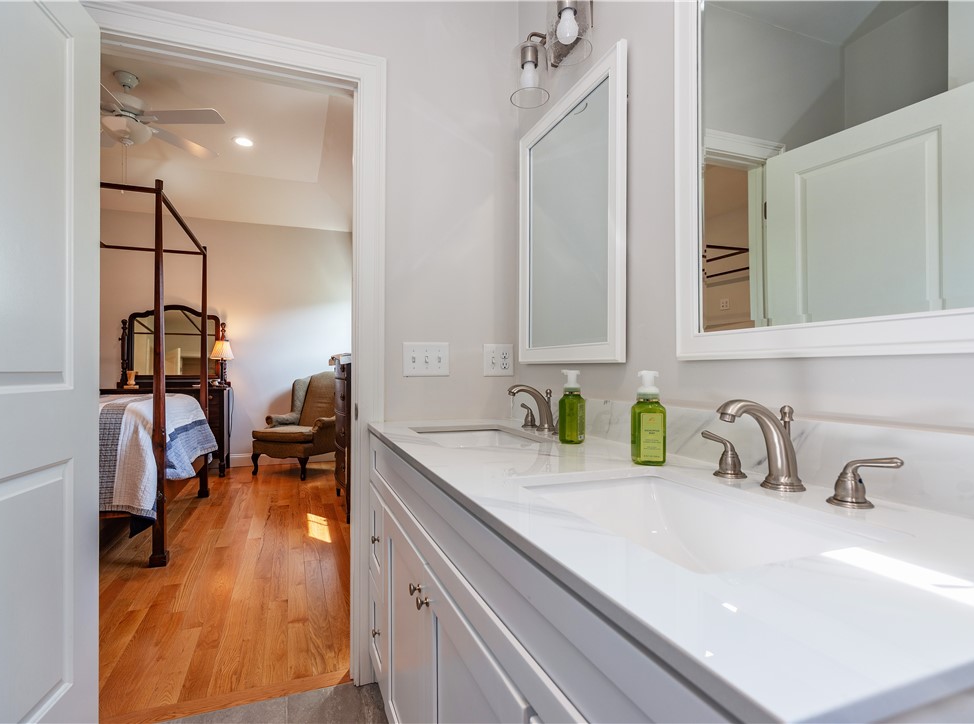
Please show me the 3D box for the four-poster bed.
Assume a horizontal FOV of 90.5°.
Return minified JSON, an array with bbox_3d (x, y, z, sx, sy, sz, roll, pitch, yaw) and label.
[{"bbox_3d":[-3.062,0.061,3.015,2.150,2.140,1.630,0,0,-23],"label":"four-poster bed"}]

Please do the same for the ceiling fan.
[{"bbox_3d":[-2.483,-1.742,3.333,1.290,0.460,1.290,0,0,-23],"label":"ceiling fan"}]

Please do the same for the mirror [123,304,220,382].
[{"bbox_3d":[-3.125,-0.190,4.827,0.818,0.758,0.050,0,-1,-20],"label":"mirror"}]

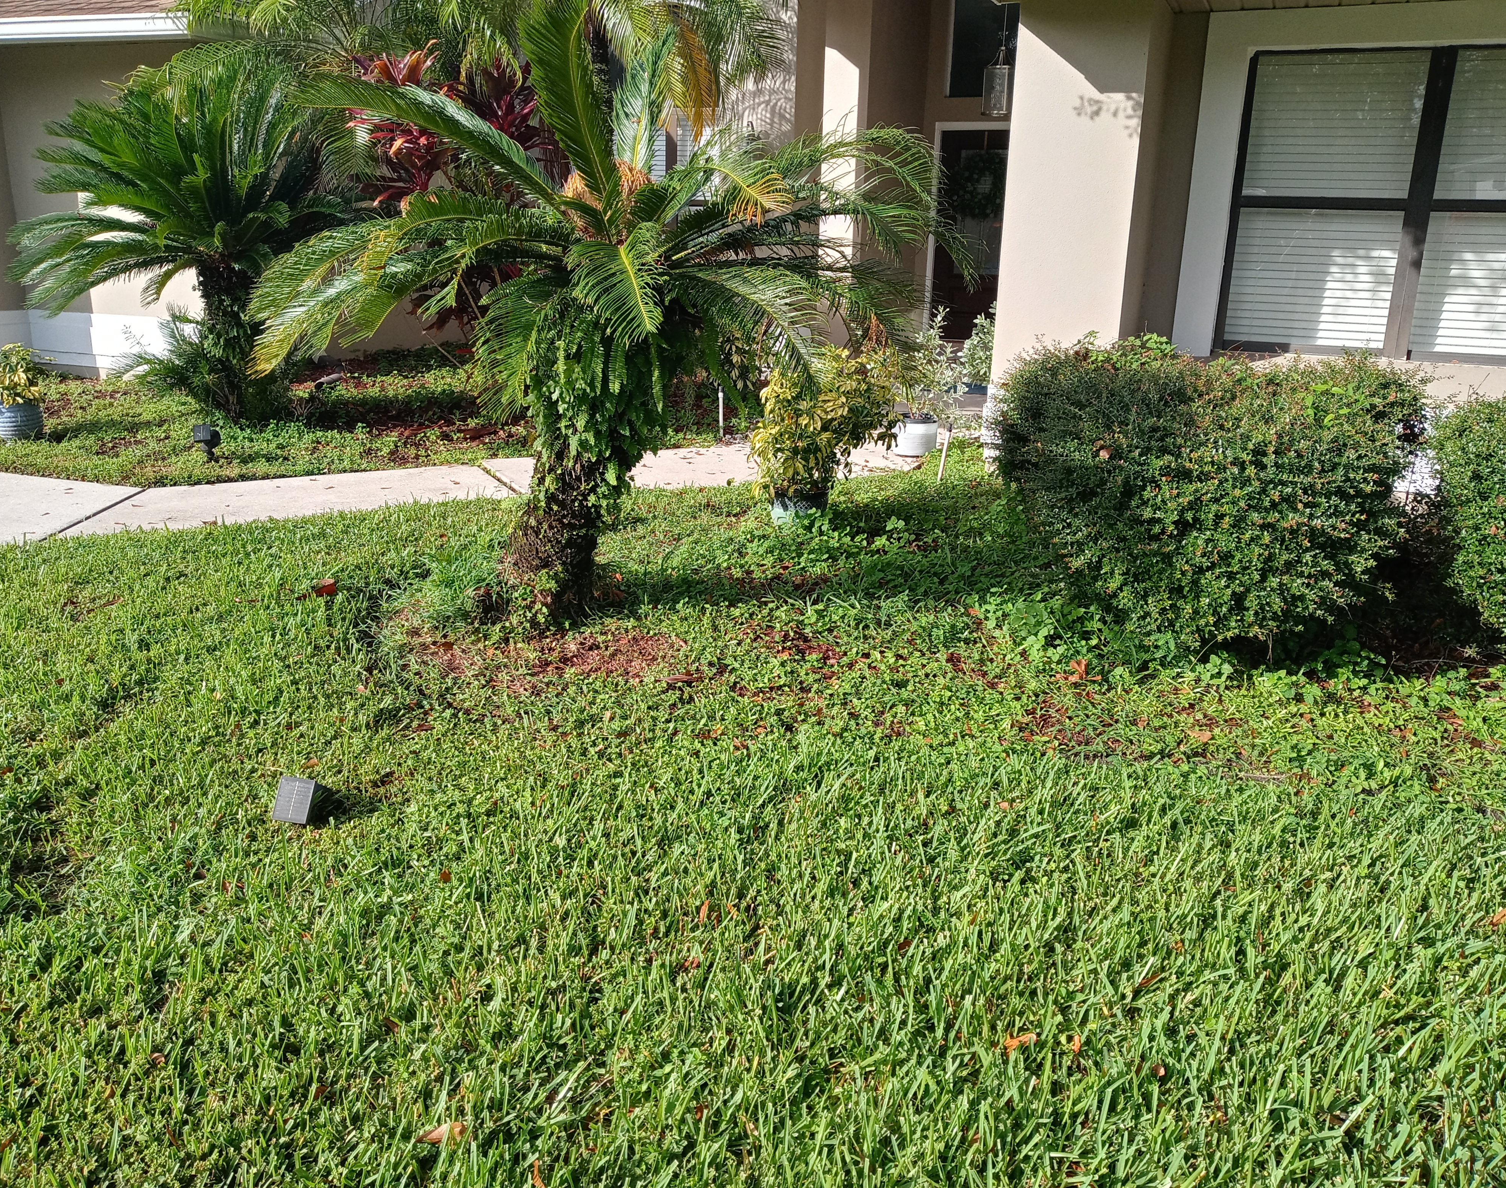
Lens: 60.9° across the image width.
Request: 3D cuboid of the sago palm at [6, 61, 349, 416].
[{"bbox_3d":[-3.818,-2.359,8.717,2.300,2.280,2.250,-6,18,-22],"label":"sago palm"}]

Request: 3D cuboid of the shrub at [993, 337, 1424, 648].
[{"bbox_3d":[1.812,-0.454,5.134,1.620,1.000,1.200,7,18,19],"label":"shrub"}]

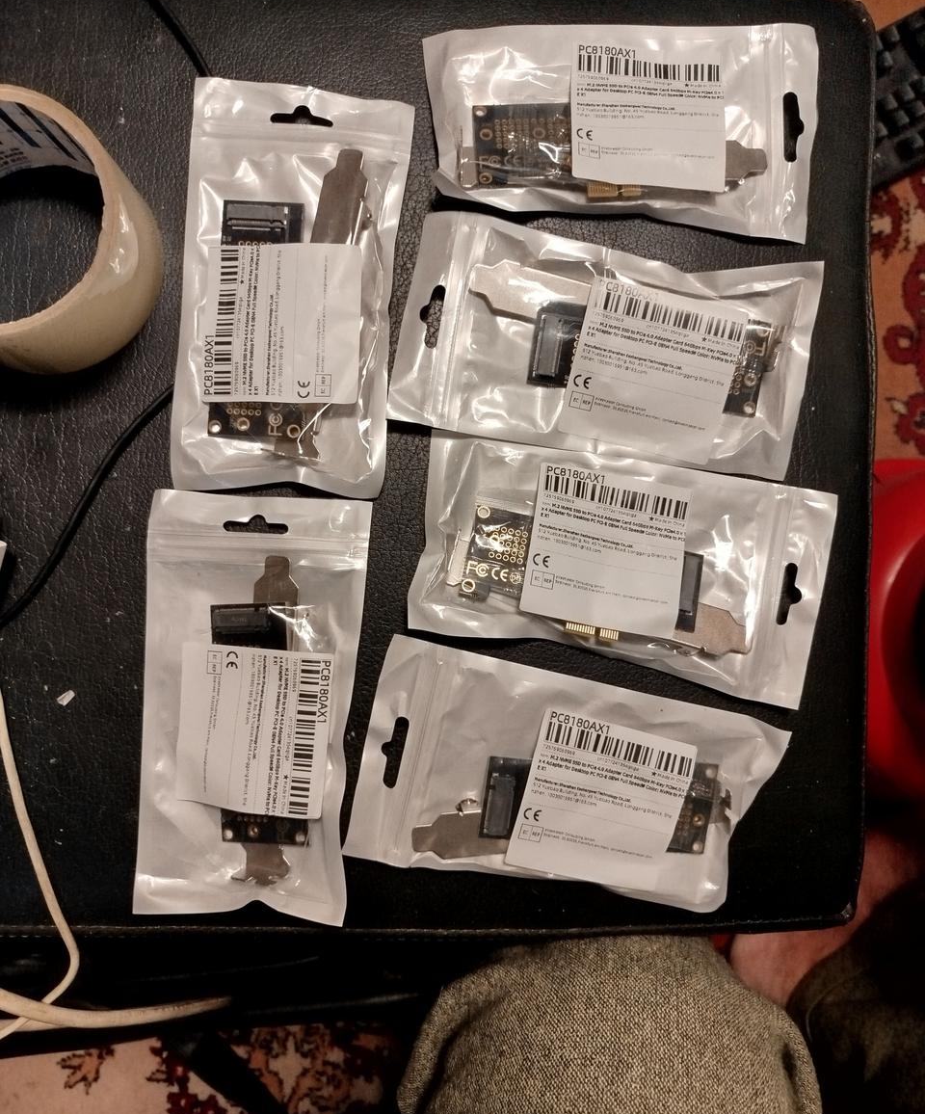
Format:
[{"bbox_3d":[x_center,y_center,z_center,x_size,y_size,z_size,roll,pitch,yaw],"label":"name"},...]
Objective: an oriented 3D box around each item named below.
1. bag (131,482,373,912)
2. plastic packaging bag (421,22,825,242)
[{"bbox_3d":[-0.081,0.057,0.321,0.085,0.018,0.159,3,88,0],"label":"bag"},{"bbox_3d":[0.062,-0.167,0.330,0.159,0.018,0.082,1,88,-1],"label":"plastic packaging bag"}]

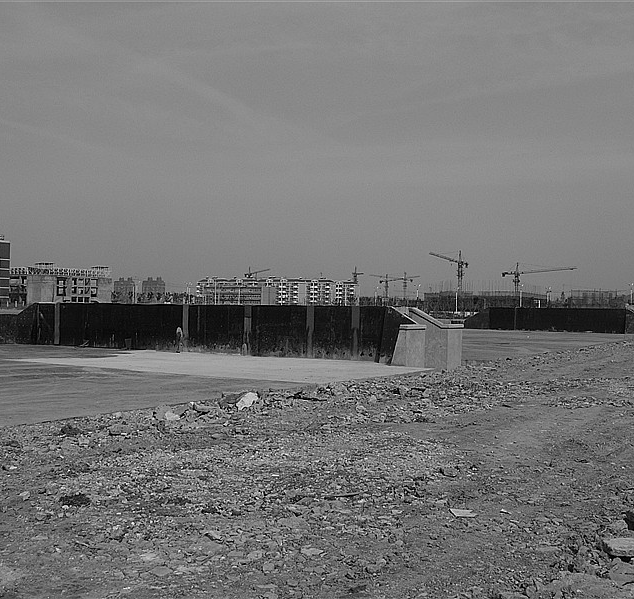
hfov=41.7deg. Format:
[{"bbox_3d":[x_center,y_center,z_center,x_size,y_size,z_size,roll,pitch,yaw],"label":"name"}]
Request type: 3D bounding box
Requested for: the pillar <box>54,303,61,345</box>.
[{"bbox_3d":[-18.700,1.740,60.000,0.400,3.030,0.270,0,0,35],"label":"pillar"}]

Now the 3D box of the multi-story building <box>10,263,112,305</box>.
[{"bbox_3d":[-94.000,-4.900,306.000,31.000,17.000,18.000,1,0,-37],"label":"multi-story building"}]

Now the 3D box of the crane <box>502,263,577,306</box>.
[{"bbox_3d":[114.500,-6.300,429.000,3.000,26.500,46.000,1,0,-40],"label":"crane"}]

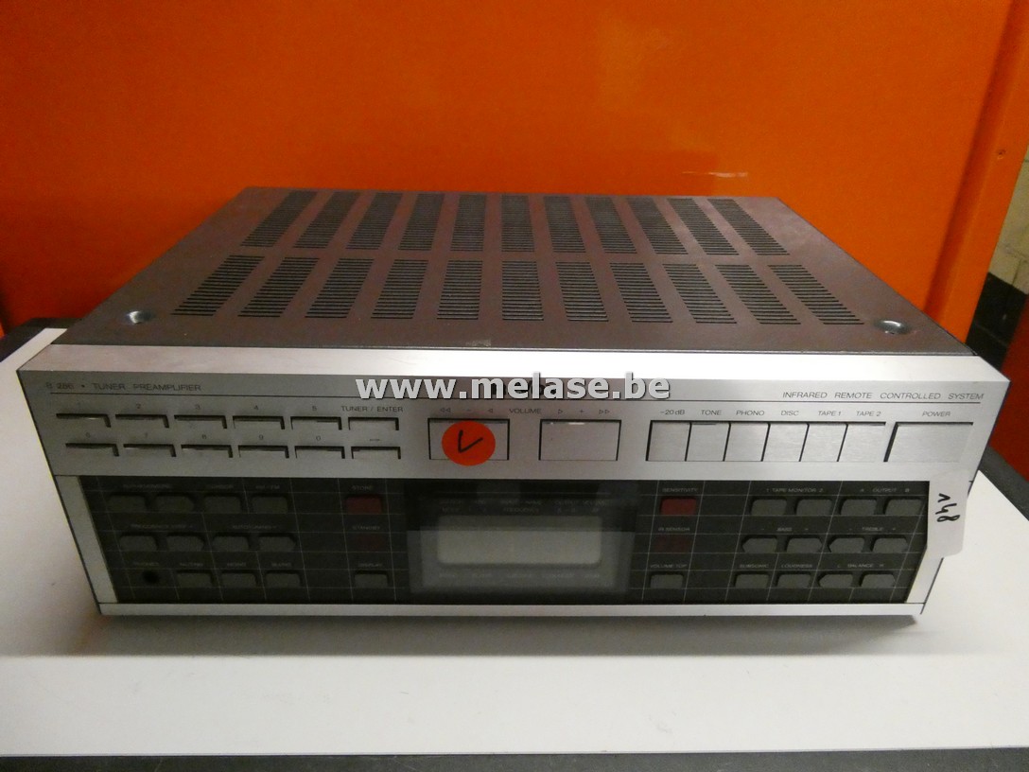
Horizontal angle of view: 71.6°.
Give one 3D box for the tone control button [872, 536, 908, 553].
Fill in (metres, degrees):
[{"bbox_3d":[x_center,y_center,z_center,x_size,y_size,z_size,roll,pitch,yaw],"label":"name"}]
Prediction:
[{"bbox_3d":[0.197,0.083,0.374,0.017,0.011,0.004,1,29,-1],"label":"tone control button"}]

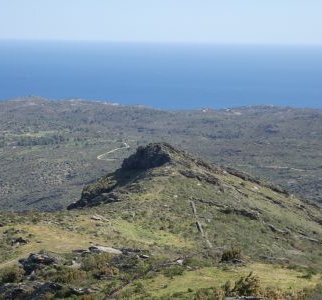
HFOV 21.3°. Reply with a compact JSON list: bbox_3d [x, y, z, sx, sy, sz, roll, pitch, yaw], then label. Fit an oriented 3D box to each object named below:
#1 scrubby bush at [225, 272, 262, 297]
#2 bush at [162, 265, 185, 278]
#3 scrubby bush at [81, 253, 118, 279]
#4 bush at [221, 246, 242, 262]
[{"bbox_3d":[6.754,11.010,70.000,2.890,1.750,2.400,2,8,6],"label":"scrubby bush"},{"bbox_3d":[1.213,11.793,83.000,2.330,1.050,2.000,1,8,1],"label":"bush"},{"bbox_3d":[-5.898,11.076,82.000,3.380,2.000,2.800,0,8,-4],"label":"scrubby bush"},{"bbox_3d":[7.420,10.999,90.000,2.110,1.450,1.800,2,8,5],"label":"bush"}]

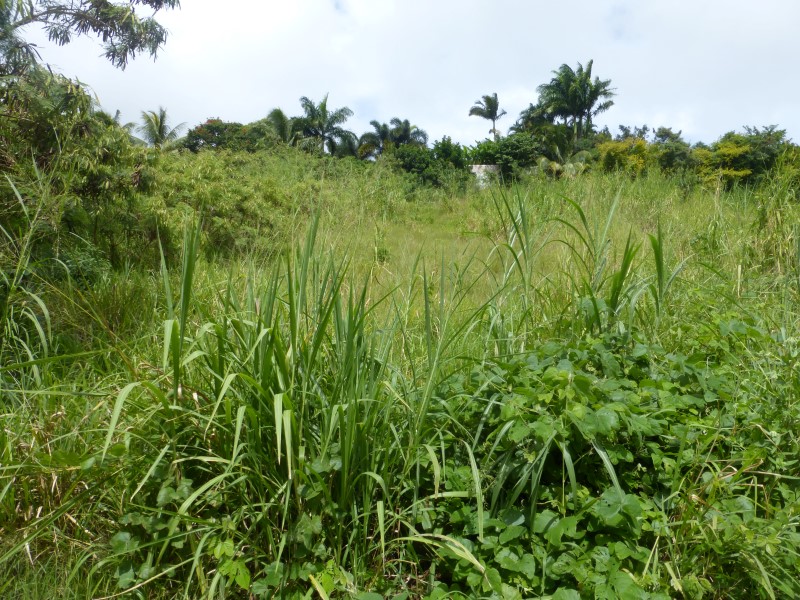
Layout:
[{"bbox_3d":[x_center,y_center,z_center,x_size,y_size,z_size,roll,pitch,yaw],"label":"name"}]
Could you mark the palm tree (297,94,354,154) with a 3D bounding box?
[{"bbox_3d":[-7.220,-16.570,56.000,5.400,6.690,5.400,0,7,0],"label":"palm tree"}]

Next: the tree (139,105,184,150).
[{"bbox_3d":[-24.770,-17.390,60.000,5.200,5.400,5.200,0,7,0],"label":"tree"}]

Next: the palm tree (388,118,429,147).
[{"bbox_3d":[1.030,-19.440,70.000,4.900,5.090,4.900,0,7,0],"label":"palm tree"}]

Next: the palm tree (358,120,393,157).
[{"bbox_3d":[-2.880,-18.650,68.000,4.400,4.940,4.400,0,7,0],"label":"palm tree"}]

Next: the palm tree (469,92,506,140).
[{"bbox_3d":[9.840,-19.630,65.000,4.400,7.420,4.400,0,7,0],"label":"palm tree"}]

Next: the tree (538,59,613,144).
[{"bbox_3d":[17.010,-18.370,56.000,7.300,9.690,7.300,0,7,0],"label":"tree"}]

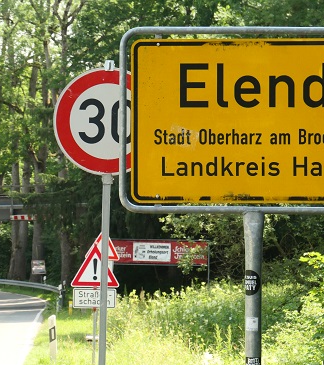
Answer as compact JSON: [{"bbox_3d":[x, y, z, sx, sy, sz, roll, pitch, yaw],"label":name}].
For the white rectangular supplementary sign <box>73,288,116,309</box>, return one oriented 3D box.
[{"bbox_3d":[-1.235,2.140,32.000,0.800,0.370,0.030,0,-3,-2],"label":"white rectangular supplementary sign"}]

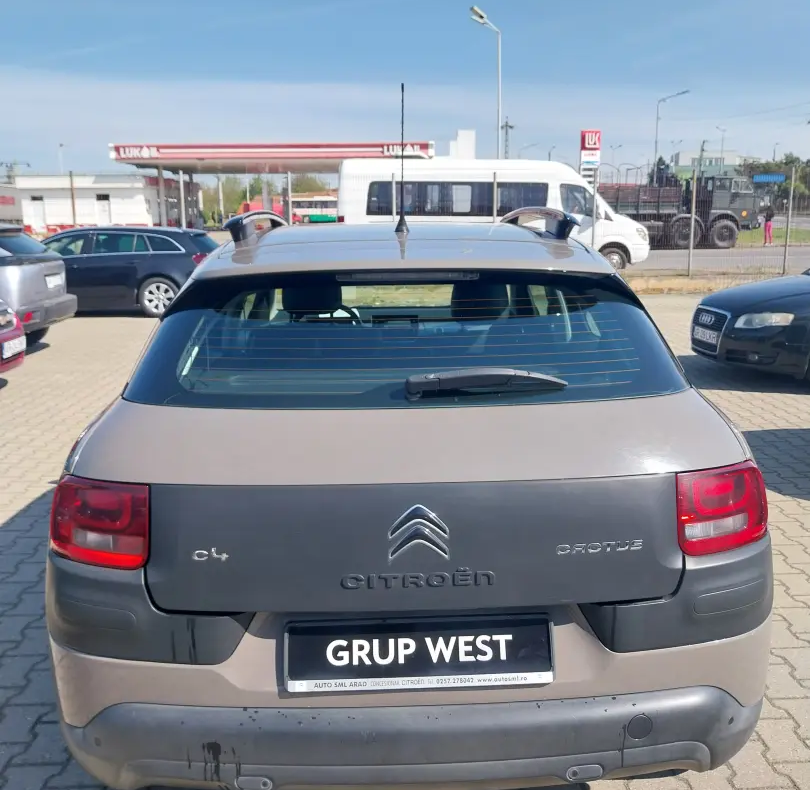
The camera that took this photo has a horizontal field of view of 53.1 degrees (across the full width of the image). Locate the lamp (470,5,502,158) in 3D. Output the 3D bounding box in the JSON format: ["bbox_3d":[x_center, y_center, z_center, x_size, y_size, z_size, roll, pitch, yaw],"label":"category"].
[{"bbox_3d":[3.113,-10.611,32.436,1.250,9.000,1.700,0,13,0],"label":"lamp"}]

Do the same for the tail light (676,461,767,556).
[{"bbox_3d":[0.680,0.230,1.766,0.250,0.185,0.190,-1,13,-3],"label":"tail light"}]

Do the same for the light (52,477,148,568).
[{"bbox_3d":[-0.648,0.252,1.718,0.250,0.185,0.190,-1,13,-3],"label":"light"}]

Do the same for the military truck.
[{"bbox_3d":[10.932,-8.320,36.691,9.000,3.000,2.500,-1,13,-3],"label":"military truck"}]

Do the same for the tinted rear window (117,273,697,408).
[{"bbox_3d":[0.004,-0.111,1.952,1.280,0.140,0.420,-1,55,-3],"label":"tinted rear window"}]

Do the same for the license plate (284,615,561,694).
[{"bbox_3d":[0.029,0.513,1.615,0.530,0.140,0.020,-1,3,-3],"label":"license plate"}]

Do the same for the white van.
[{"bbox_3d":[2.113,-4.550,20.507,7.500,2.700,2.000,-1,13,-3],"label":"white van"}]

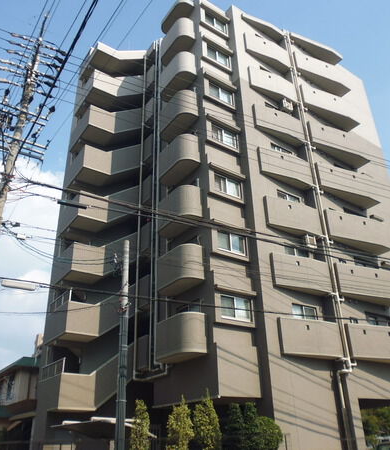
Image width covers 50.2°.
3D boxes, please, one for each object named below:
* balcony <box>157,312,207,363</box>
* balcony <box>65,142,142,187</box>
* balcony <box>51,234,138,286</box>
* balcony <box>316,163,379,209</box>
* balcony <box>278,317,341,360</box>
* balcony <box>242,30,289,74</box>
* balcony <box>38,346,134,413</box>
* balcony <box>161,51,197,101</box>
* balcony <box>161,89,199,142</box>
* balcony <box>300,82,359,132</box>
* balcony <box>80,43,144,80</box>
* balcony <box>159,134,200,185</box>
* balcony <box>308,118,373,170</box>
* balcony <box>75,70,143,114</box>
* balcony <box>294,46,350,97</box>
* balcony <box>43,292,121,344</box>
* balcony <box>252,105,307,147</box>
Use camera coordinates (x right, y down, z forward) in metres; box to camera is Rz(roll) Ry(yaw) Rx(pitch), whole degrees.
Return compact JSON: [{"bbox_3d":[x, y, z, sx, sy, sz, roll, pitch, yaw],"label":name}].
[{"bbox_3d":[-0.599,4.424,16.273,1.008,1.400,2.422,15,-32,-30],"label":"balcony"},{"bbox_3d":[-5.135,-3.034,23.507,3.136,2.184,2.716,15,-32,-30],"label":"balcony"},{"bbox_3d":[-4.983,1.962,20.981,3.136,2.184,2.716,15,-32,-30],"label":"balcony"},{"bbox_3d":[8.214,-2.130,22.404,4.277,1.372,0.910,15,-32,-30],"label":"balcony"},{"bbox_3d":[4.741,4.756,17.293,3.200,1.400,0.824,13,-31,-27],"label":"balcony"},{"bbox_3d":[4.365,-10.286,24.682,3.192,1.372,0.602,15,-32,-30],"label":"balcony"},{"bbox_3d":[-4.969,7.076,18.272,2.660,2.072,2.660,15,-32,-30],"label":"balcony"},{"bbox_3d":[-0.972,-8.044,22.630,1.008,1.400,2.422,15,-32,-30],"label":"balcony"},{"bbox_3d":[-0.897,-5.550,21.359,1.008,1.400,2.422,15,-32,-30],"label":"balcony"},{"bbox_3d":[8.038,-7.110,25.062,4.273,1.400,0.979,13,-31,-27],"label":"balcony"},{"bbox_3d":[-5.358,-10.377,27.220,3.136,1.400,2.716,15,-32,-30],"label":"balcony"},{"bbox_3d":[-0.716,-3.074,20.040,1.041,1.400,2.296,15,-32,-30],"label":"balcony"},{"bbox_3d":[8.139,-4.624,23.676,4.277,1.372,0.910,15,-32,-30],"label":"balcony"},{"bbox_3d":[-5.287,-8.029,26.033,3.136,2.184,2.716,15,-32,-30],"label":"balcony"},{"bbox_3d":[7.990,-9.611,26.219,4.277,1.372,0.910,15,-32,-30],"label":"balcony"},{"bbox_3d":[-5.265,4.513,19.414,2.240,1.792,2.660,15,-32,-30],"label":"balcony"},{"bbox_3d":[4.514,-5.299,22.139,3.192,1.372,0.602,15,-32,-30],"label":"balcony"}]

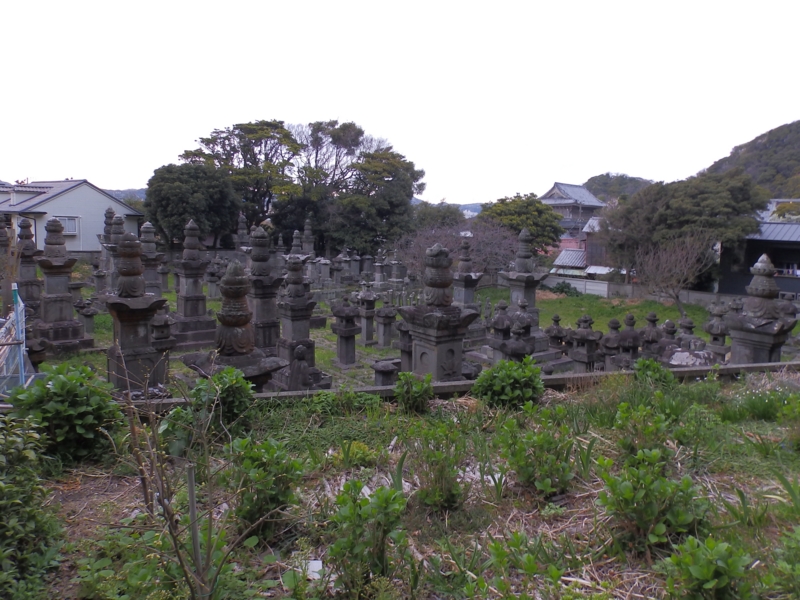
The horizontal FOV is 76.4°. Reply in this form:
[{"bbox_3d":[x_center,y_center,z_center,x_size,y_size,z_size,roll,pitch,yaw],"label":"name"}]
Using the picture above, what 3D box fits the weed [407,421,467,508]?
[{"bbox_3d":[0.236,0.995,3.106,0.342,0.499,0.342,1,7,0],"label":"weed"}]

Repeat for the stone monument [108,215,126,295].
[{"bbox_3d":[-10.317,-1.314,18.794,1.300,3.650,1.300,-4,8,-39],"label":"stone monument"}]

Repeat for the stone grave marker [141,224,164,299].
[{"bbox_3d":[-8.338,-1.172,17.000,0.850,2.903,0.850,-5,9,-39],"label":"stone grave marker"}]

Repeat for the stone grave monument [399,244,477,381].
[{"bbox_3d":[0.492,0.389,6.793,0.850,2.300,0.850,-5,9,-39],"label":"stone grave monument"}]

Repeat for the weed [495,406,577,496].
[{"bbox_3d":[0.888,0.951,3.278,0.490,0.572,0.490,1,7,0],"label":"weed"}]

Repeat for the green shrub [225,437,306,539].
[{"bbox_3d":[-0.739,1.009,2.780,0.437,0.512,0.437,1,7,0],"label":"green shrub"}]

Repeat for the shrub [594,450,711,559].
[{"bbox_3d":[1.364,1.067,2.692,0.530,0.460,0.500,4,7,27],"label":"shrub"}]

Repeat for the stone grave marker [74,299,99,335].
[{"bbox_3d":[-8.509,0.438,13.800,0.470,0.941,0.450,-5,9,-39],"label":"stone grave marker"}]

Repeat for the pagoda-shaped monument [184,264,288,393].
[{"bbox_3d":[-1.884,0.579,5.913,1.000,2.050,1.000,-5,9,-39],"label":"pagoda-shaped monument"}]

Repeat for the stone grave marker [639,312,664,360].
[{"bbox_3d":[6.265,1.120,12.586,0.457,1.638,0.457,-4,9,-39],"label":"stone grave marker"}]

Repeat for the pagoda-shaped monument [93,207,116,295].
[{"bbox_3d":[-12.109,-2.035,21.399,1.450,3.750,1.450,-4,8,-39],"label":"pagoda-shaped monument"}]

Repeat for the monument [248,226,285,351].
[{"bbox_3d":[-3.054,-0.205,11.400,0.800,2.962,0.800,-5,9,-39],"label":"monument"}]

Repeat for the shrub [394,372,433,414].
[{"bbox_3d":[0.143,1.011,5.600,0.420,0.397,0.380,1,7,0],"label":"shrub"}]

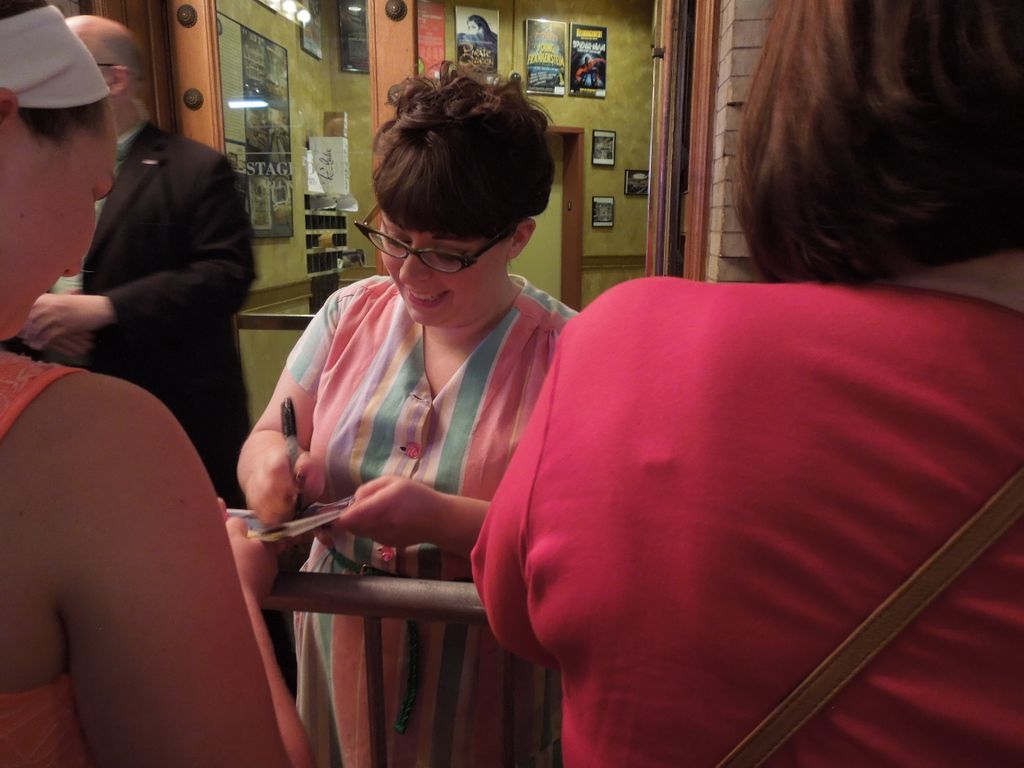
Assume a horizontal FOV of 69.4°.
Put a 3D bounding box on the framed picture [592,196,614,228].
[{"bbox_3d":[0.812,-1.532,6.604,0.217,0.267,0.025,-5,13,-23],"label":"framed picture"}]

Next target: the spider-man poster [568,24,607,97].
[{"bbox_3d":[0.646,-2.730,6.269,0.360,0.575,0.025,-5,13,-23],"label":"spider-man poster"}]

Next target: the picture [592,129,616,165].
[{"bbox_3d":[0.807,-2.067,6.486,0.228,0.290,0.025,-5,13,-23],"label":"picture"}]

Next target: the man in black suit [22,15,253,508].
[{"bbox_3d":[-0.828,0.084,1.711,0.560,1.820,0.450,6,14,27],"label":"man in black suit"}]

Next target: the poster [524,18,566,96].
[{"bbox_3d":[0.280,-2.685,6.112,0.360,0.575,0.025,-5,13,-23],"label":"poster"}]

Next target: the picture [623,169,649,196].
[{"bbox_3d":[1.133,-1.817,6.688,0.267,0.215,0.025,-5,13,-23],"label":"picture"}]

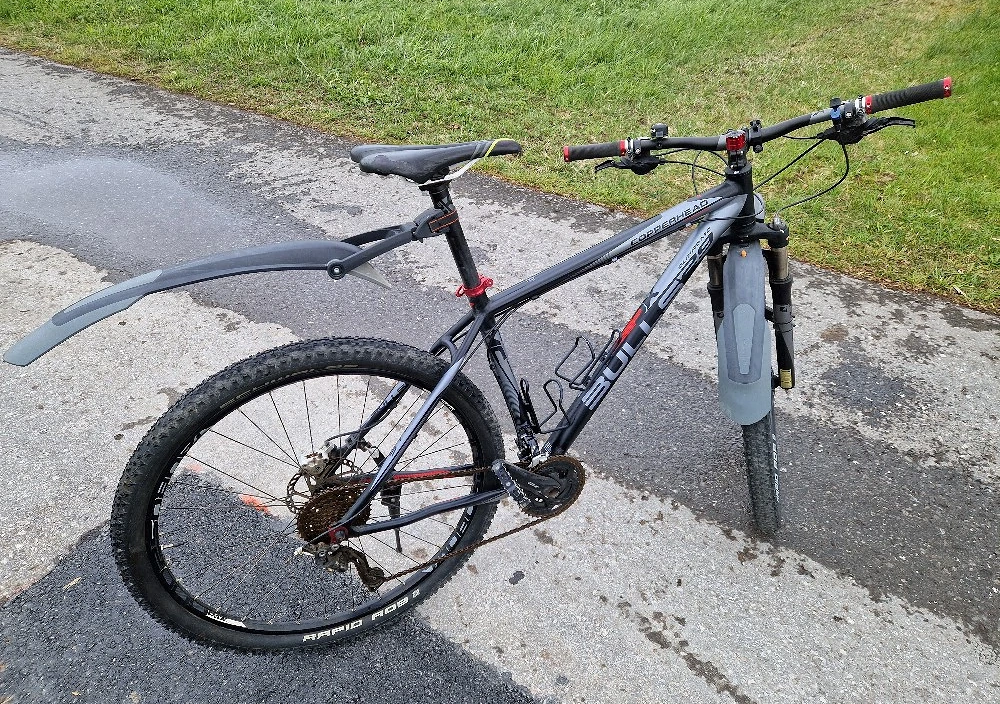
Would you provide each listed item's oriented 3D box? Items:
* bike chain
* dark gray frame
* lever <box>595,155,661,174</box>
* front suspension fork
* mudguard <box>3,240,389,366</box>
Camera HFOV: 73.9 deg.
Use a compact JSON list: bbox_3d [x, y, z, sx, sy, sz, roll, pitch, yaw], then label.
[{"bbox_3d":[-0.064,0.344,1.377,0.548,0.256,0.030,-11,32,-21],"label":"bike chain"},{"bbox_3d":[0.096,0.003,1.325,0.959,0.660,0.149,-11,32,-21],"label":"dark gray frame"},{"bbox_3d":[0.282,-0.411,1.449,0.156,0.032,0.058,-4,30,23],"label":"lever"},{"bbox_3d":[0.595,-0.082,1.560,0.179,0.544,0.103,-4,40,23],"label":"front suspension fork"},{"bbox_3d":[-0.439,-0.086,0.996,0.547,0.139,0.094,-11,32,-21],"label":"mudguard"}]

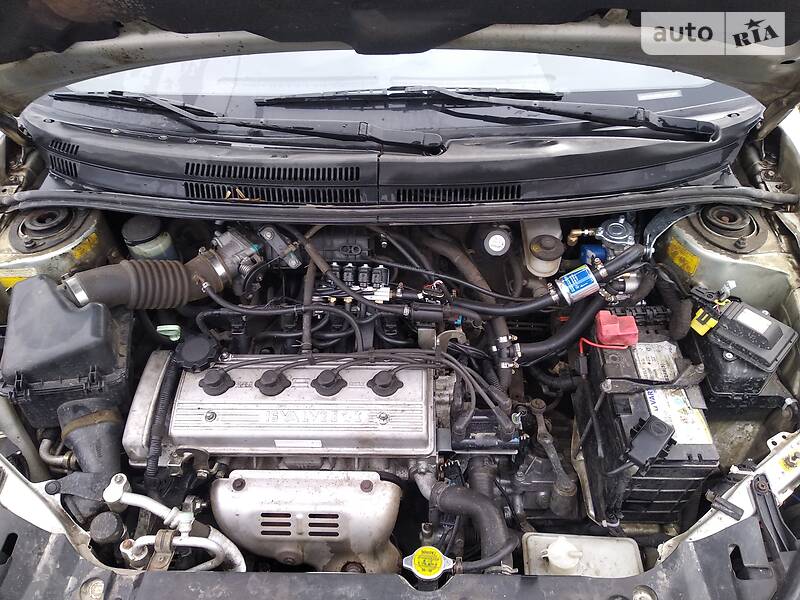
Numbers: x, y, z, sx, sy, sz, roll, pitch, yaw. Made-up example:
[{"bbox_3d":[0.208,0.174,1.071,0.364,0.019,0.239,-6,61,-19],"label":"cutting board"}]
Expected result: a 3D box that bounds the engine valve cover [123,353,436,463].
[{"bbox_3d":[-0.183,0.172,0.962,0.462,0.080,0.162,-1,54,1],"label":"engine valve cover"}]

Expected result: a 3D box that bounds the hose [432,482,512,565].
[{"bbox_3d":[0.104,0.325,0.875,0.118,0.060,0.108,0,44,0],"label":"hose"}]

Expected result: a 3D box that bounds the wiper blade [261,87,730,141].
[{"bbox_3d":[0.156,-0.353,1.125,0.835,0.065,0.100,2,49,3],"label":"wiper blade"}]

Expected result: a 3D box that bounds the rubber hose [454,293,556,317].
[{"bbox_3d":[0.176,0.007,1.000,0.170,0.036,0.030,-1,49,1],"label":"rubber hose"}]

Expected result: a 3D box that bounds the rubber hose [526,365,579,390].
[{"bbox_3d":[0.268,0.135,1.050,0.095,0.040,0.036,-1,49,1],"label":"rubber hose"}]

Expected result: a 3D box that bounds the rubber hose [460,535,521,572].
[{"bbox_3d":[0.123,0.346,0.820,0.080,0.030,0.045,0,44,0],"label":"rubber hose"}]

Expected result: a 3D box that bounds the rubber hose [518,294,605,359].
[{"bbox_3d":[0.270,0.046,1.000,0.168,0.038,0.060,-28,50,-26],"label":"rubber hose"}]

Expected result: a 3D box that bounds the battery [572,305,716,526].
[{"bbox_3d":[0.390,0.196,0.996,0.133,0.215,0.240,-1,49,1],"label":"battery"}]

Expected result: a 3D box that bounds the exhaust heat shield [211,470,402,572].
[{"bbox_3d":[-0.147,0.367,0.980,0.300,0.190,0.115,-1,49,1],"label":"exhaust heat shield"}]

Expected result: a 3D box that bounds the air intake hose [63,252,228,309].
[{"bbox_3d":[-0.432,-0.033,1.020,0.265,0.078,0.082,-6,44,-6],"label":"air intake hose"}]

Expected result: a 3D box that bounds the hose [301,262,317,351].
[{"bbox_3d":[-0.151,0.010,1.006,0.016,0.020,0.166,-1,62,-1],"label":"hose"}]

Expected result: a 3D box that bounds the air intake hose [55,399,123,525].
[{"bbox_3d":[-0.487,0.251,0.945,0.092,0.085,0.190,-1,75,-27],"label":"air intake hose"}]

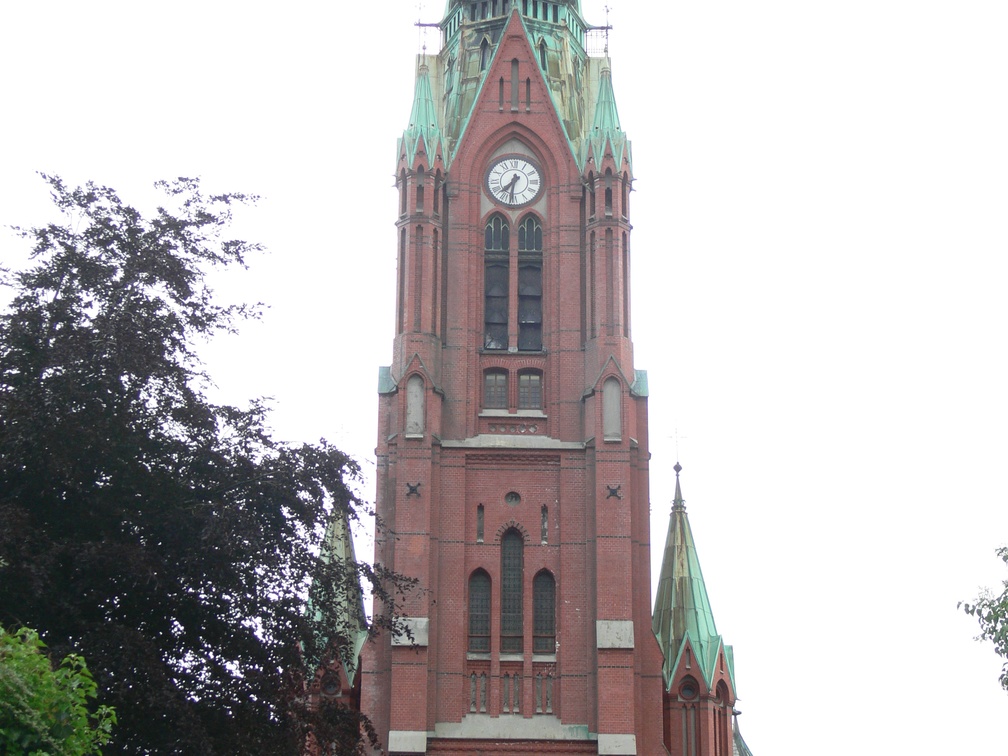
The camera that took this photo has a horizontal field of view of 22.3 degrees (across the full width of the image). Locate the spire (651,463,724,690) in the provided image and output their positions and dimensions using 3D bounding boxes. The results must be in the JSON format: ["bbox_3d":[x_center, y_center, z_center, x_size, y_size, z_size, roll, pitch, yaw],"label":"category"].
[{"bbox_3d":[5.442,6.091,78.639,2.900,7.700,2.900,1,-23,-1],"label":"spire"}]

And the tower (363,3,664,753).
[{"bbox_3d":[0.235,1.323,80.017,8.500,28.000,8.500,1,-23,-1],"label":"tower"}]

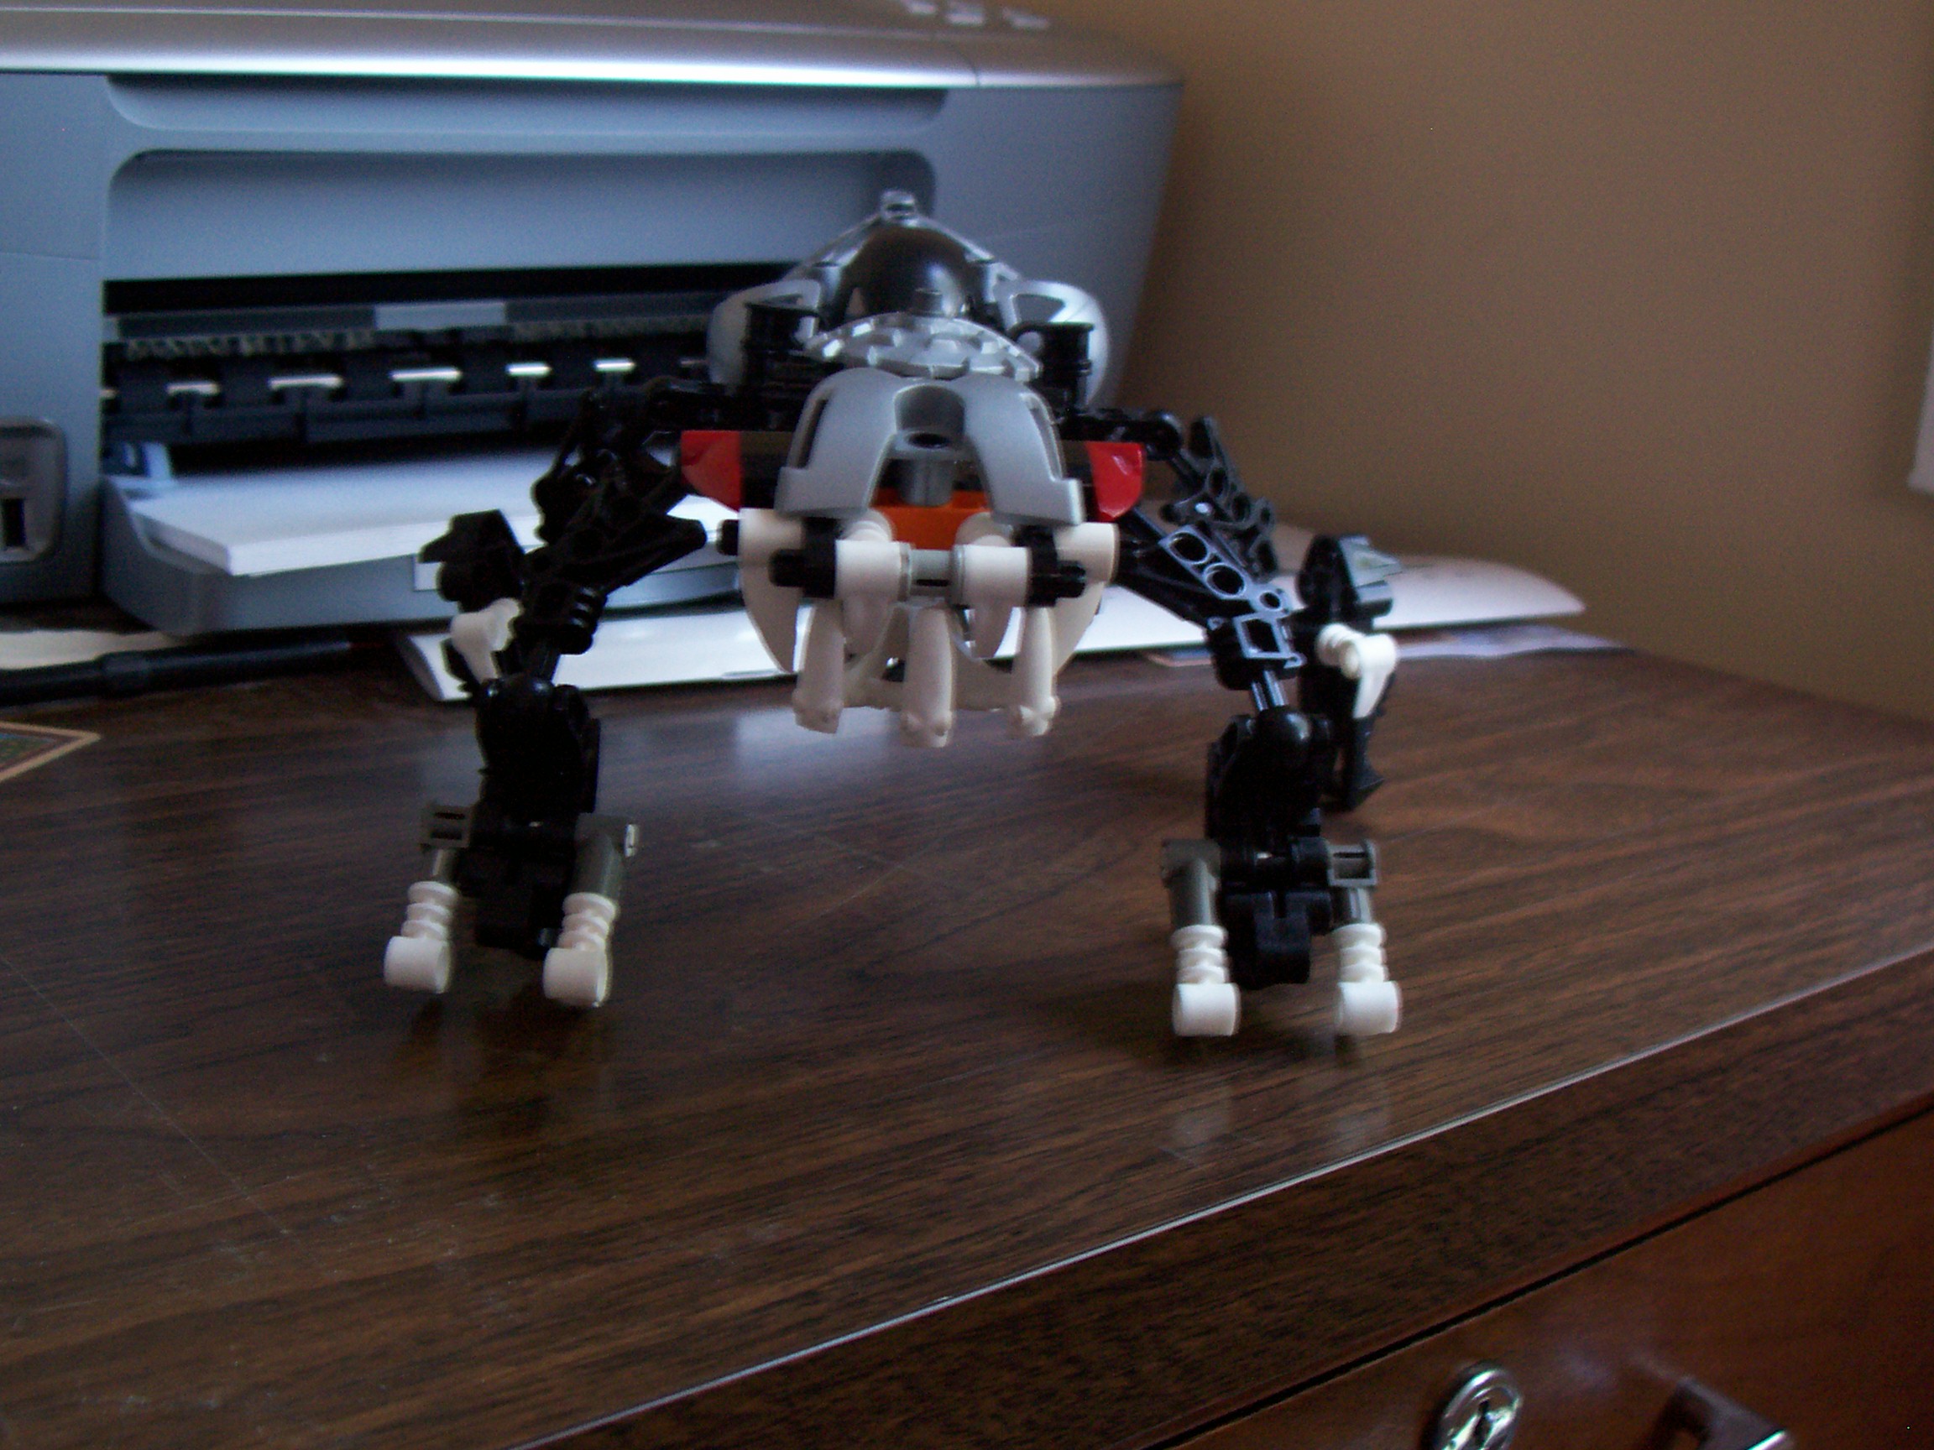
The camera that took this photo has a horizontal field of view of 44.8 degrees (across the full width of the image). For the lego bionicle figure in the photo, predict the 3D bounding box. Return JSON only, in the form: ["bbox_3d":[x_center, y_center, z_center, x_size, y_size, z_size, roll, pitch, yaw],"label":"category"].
[{"bbox_3d":[-0.009,-0.024,0.381,0.196,0.121,0.190,1,15,-2],"label":"lego bionicle figure"}]

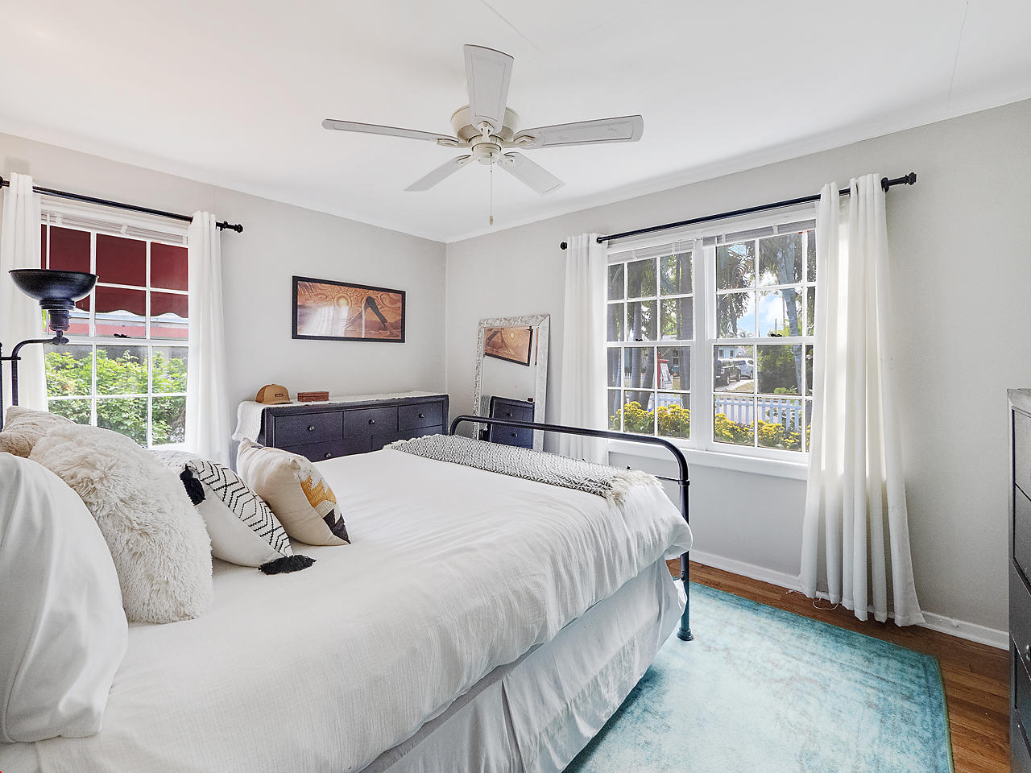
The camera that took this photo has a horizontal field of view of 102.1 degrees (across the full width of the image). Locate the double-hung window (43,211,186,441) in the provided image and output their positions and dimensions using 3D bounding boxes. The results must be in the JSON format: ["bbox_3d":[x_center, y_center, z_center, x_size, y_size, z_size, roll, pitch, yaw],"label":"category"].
[{"bbox_3d":[-2.284,-0.283,2.423,0.100,1.389,0.750,2,3,44],"label":"double-hung window"}]

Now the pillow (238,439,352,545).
[{"bbox_3d":[-0.792,0.387,1.475,0.390,0.380,0.165,0,31,44],"label":"pillow"}]

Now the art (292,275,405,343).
[{"bbox_3d":[-1.304,-0.596,3.376,0.030,0.465,0.937,2,3,44],"label":"art"}]

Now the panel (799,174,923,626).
[{"bbox_3d":[1.721,0.058,2.102,0.426,2.154,0.130,2,3,38],"label":"panel"}]

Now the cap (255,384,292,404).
[{"bbox_3d":[-1.582,0.050,2.735,0.250,0.133,0.180,1,3,30],"label":"cap"}]

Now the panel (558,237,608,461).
[{"bbox_3d":[0.486,-0.074,3.071,0.418,2.090,0.120,2,3,38],"label":"panel"}]

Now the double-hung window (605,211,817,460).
[{"bbox_3d":[1.202,-0.292,2.650,1.540,1.413,0.100,2,3,38],"label":"double-hung window"}]

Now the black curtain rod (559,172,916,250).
[{"bbox_3d":[1.123,-1.024,2.591,1.978,0.064,0.090,2,3,38],"label":"black curtain rod"}]

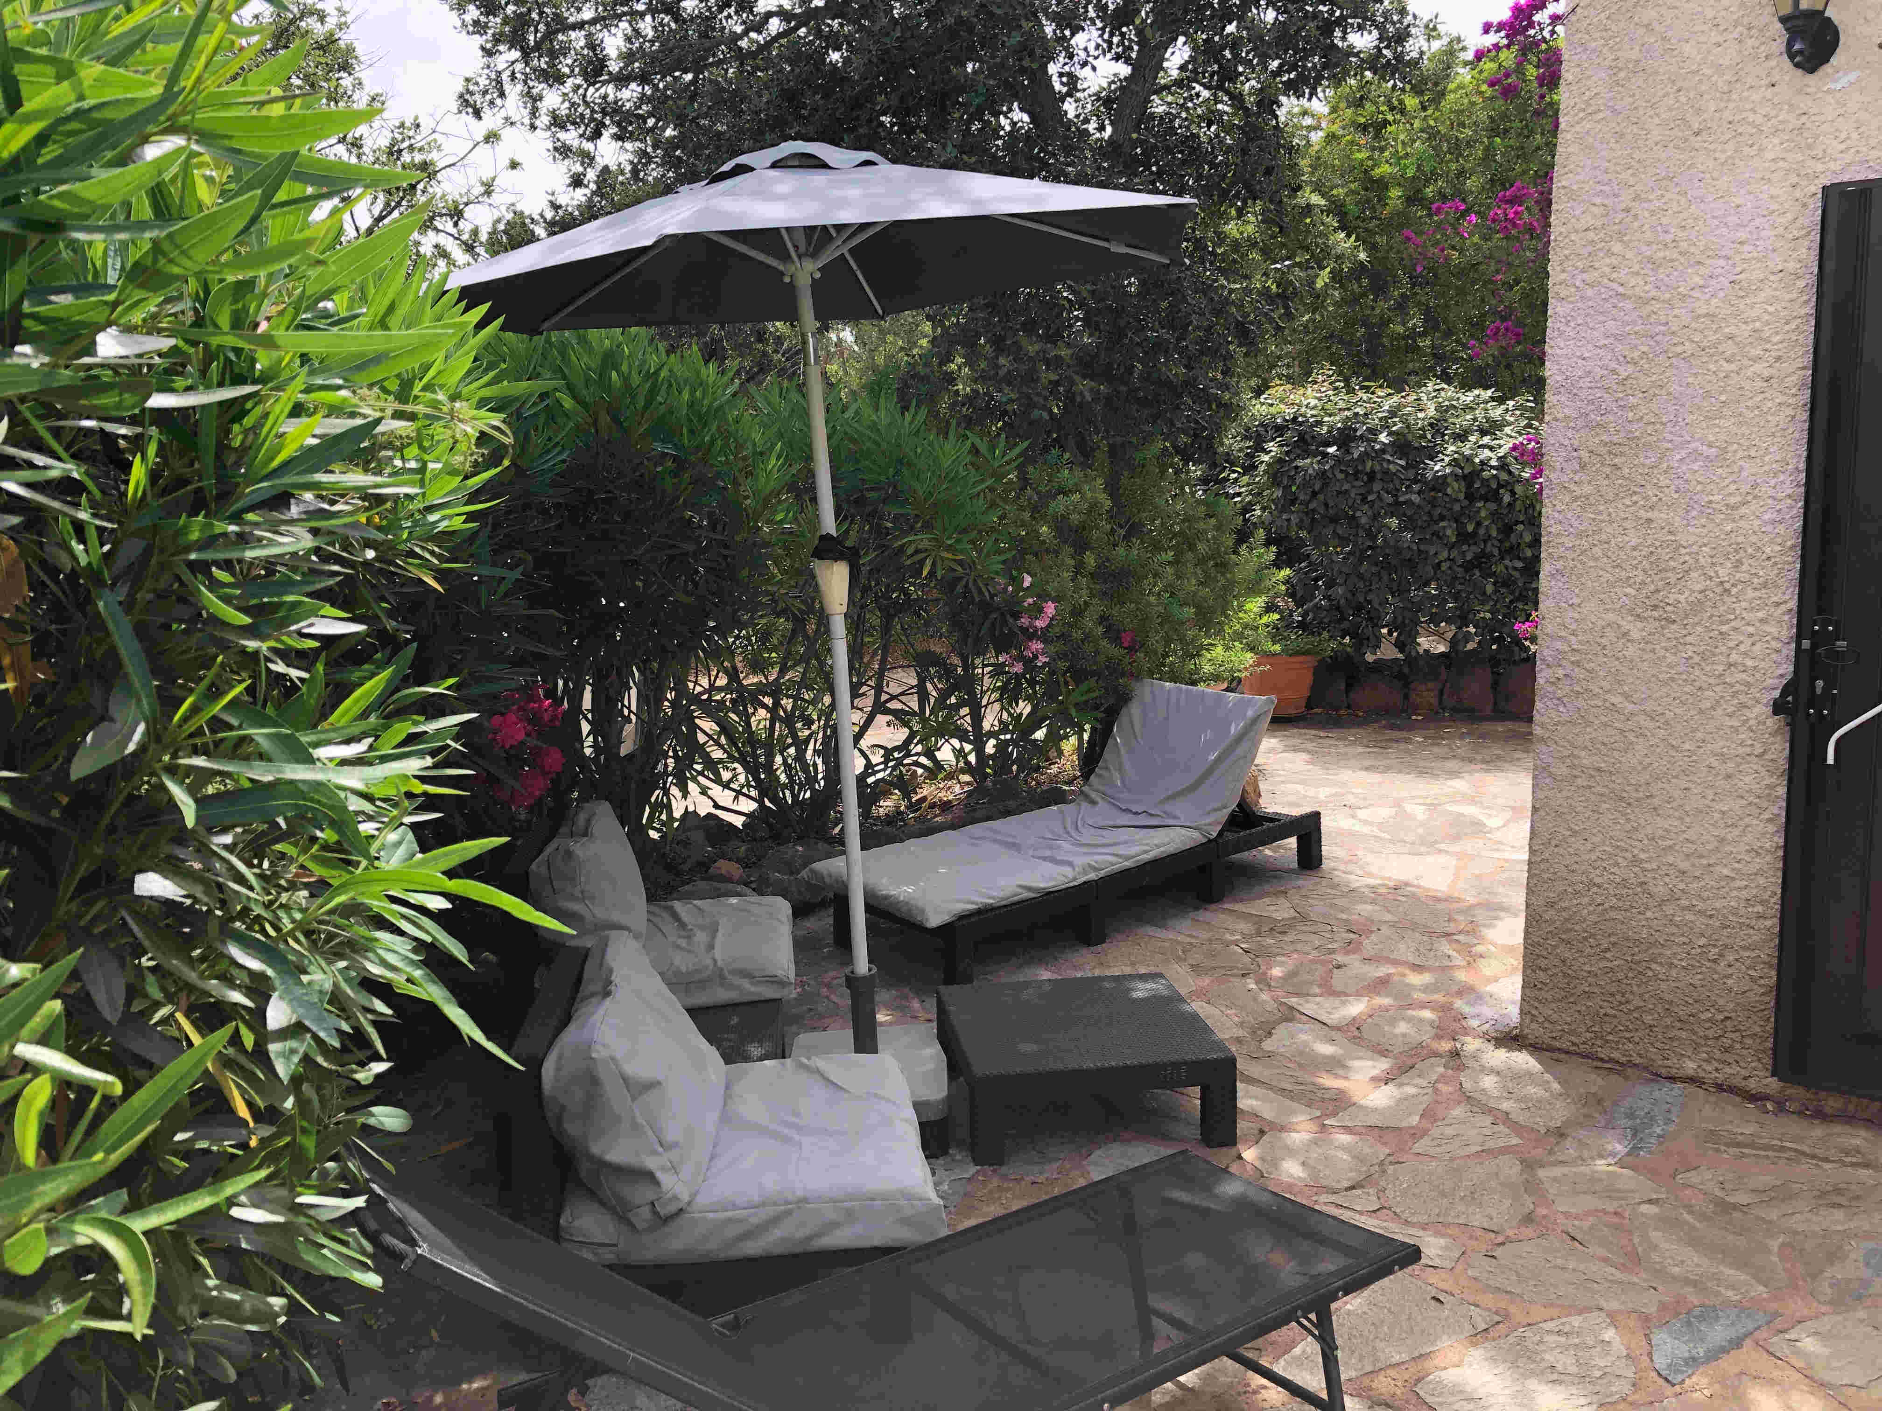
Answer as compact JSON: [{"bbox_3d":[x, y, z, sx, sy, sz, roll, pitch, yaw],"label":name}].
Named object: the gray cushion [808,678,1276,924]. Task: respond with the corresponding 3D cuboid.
[{"bbox_3d":[0.387,0.290,5.279,1.730,0.550,0.650,-9,11,-43],"label":"gray cushion"}]

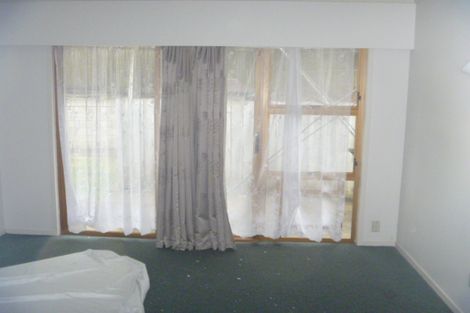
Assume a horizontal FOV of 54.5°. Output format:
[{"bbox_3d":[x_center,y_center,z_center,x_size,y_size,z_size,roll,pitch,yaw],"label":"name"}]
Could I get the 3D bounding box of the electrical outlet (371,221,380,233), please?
[{"bbox_3d":[1.436,0.716,4.658,0.078,0.118,0.012,1,8,2],"label":"electrical outlet"}]

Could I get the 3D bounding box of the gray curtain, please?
[{"bbox_3d":[-0.382,-0.093,4.450,0.797,1.992,0.200,1,8,2],"label":"gray curtain"}]

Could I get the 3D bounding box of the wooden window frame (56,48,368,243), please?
[{"bbox_3d":[-0.269,-0.124,4.644,3.078,1.985,0.120,1,8,2],"label":"wooden window frame"}]

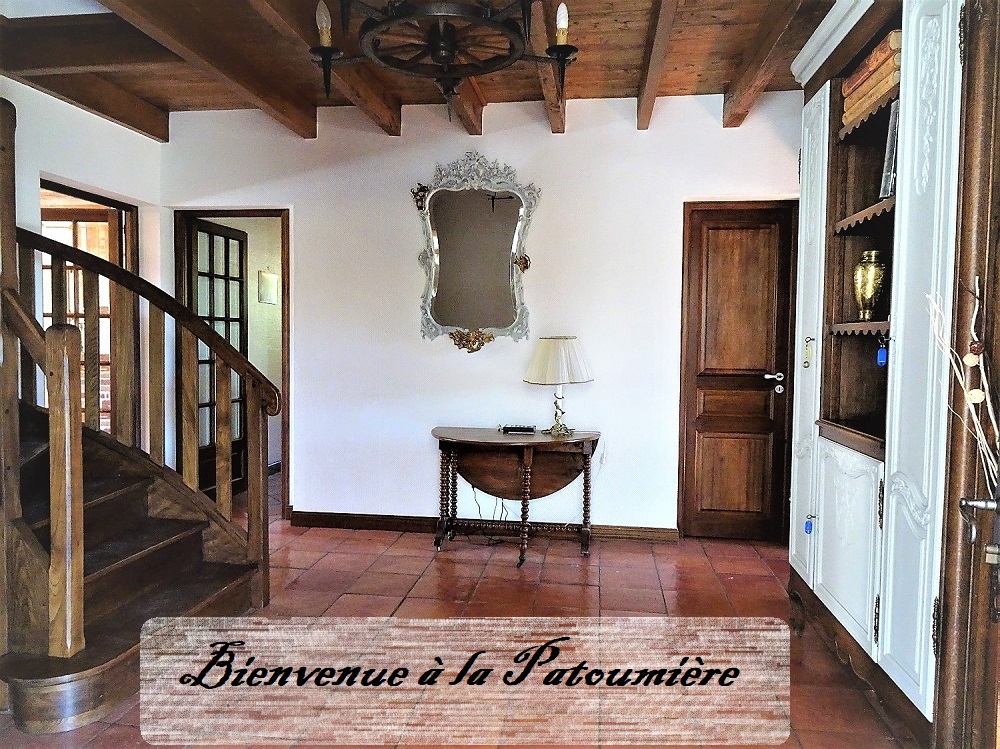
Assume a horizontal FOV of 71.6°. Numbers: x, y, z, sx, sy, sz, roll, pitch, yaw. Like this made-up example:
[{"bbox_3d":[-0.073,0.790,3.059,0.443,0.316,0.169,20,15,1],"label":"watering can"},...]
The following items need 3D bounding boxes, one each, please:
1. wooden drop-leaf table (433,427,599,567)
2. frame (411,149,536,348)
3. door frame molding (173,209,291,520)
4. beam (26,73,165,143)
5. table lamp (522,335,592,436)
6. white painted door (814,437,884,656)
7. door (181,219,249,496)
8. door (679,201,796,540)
[{"bbox_3d":[0.058,0.702,4.030,1.016,0.695,0.593,1,3,8],"label":"wooden drop-leaf table"},{"bbox_3d":[-0.154,-0.758,4.320,0.809,1.241,0.085,1,3,8],"label":"frame"},{"bbox_3d":[-1.825,-0.069,4.791,0.872,2.118,0.090,1,3,8],"label":"door frame molding"},{"bbox_3d":[-2.314,-1.613,4.030,0.066,0.198,1.179,1,3,8],"label":"beam"},{"bbox_3d":[0.339,0.067,4.000,0.397,0.583,0.397,1,3,8],"label":"table lamp"},{"bbox_3d":[1.214,0.557,2.407,0.035,0.609,0.622,1,3,8],"label":"white painted door"},{"bbox_3d":[-2.095,-0.074,5.195,0.045,2.060,0.716,1,3,8],"label":"door"},{"bbox_3d":[1.484,-0.005,4.327,0.700,2.114,0.080,1,3,8],"label":"door"}]

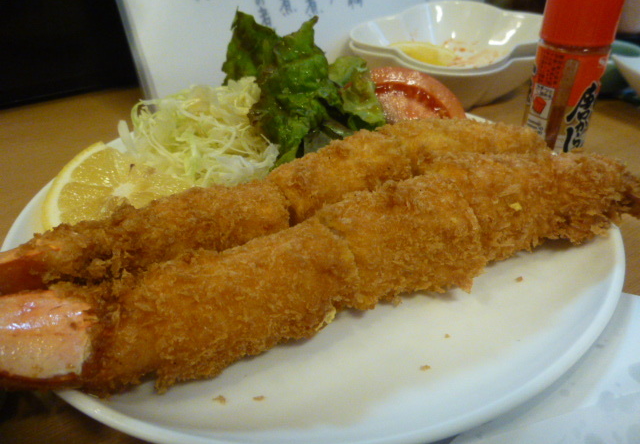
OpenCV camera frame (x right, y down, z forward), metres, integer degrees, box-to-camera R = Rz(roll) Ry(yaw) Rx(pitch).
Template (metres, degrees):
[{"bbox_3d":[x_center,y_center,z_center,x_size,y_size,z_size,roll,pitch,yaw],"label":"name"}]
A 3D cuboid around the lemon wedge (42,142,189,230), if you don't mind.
[{"bbox_3d":[-0.079,-0.007,0.195,0.063,0.020,0.062,-2,56,3],"label":"lemon wedge"}]

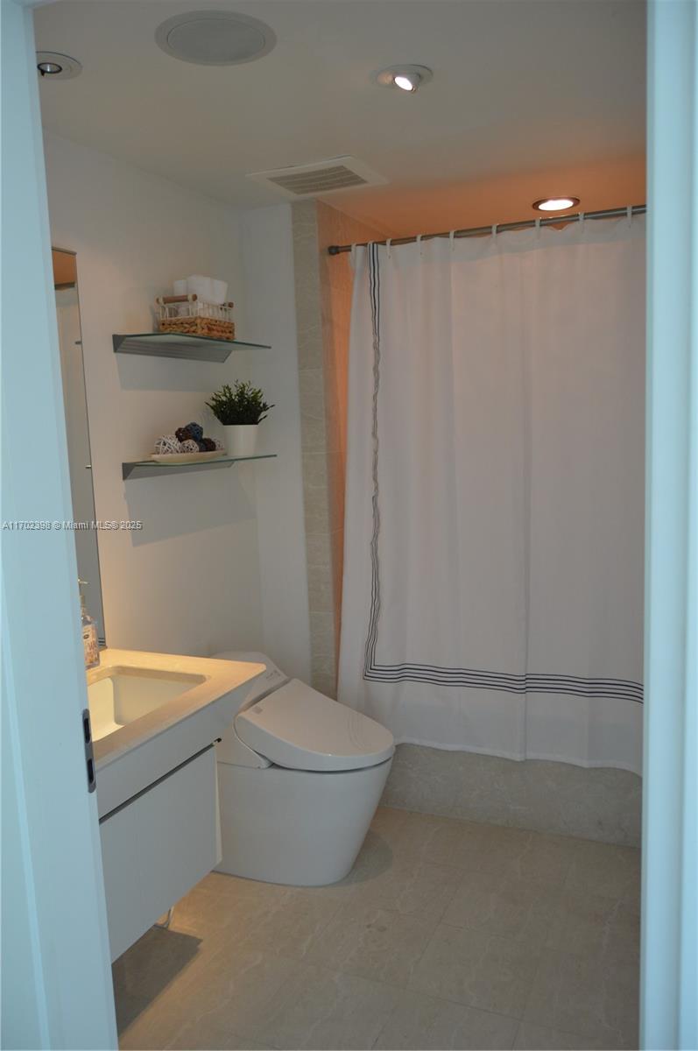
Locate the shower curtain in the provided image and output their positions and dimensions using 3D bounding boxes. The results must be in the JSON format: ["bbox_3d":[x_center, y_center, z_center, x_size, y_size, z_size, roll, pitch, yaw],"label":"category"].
[{"bbox_3d":[0.648,-0.088,2.738,1.495,1.853,0.150,1,8,24],"label":"shower curtain"}]

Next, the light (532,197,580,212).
[{"bbox_3d":[0.805,-1.243,3.054,0.180,0.025,0.180,1,8,24],"label":"light"}]

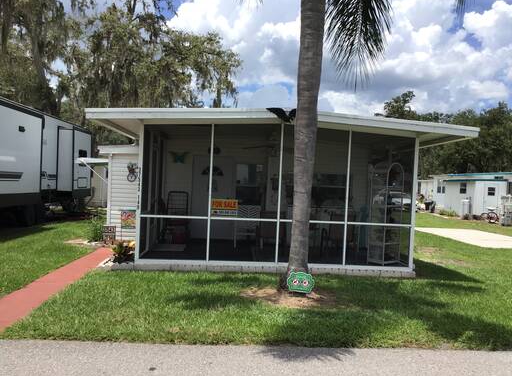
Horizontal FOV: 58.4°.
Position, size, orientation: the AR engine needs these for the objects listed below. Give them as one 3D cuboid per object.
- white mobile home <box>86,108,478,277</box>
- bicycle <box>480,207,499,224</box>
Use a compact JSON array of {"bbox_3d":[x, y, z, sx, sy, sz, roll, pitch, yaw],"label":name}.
[{"bbox_3d":[0.220,0.073,11.581,6.930,2.780,7.500,2,0,-3],"label":"white mobile home"},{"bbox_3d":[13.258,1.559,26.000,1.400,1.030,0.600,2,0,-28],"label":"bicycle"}]

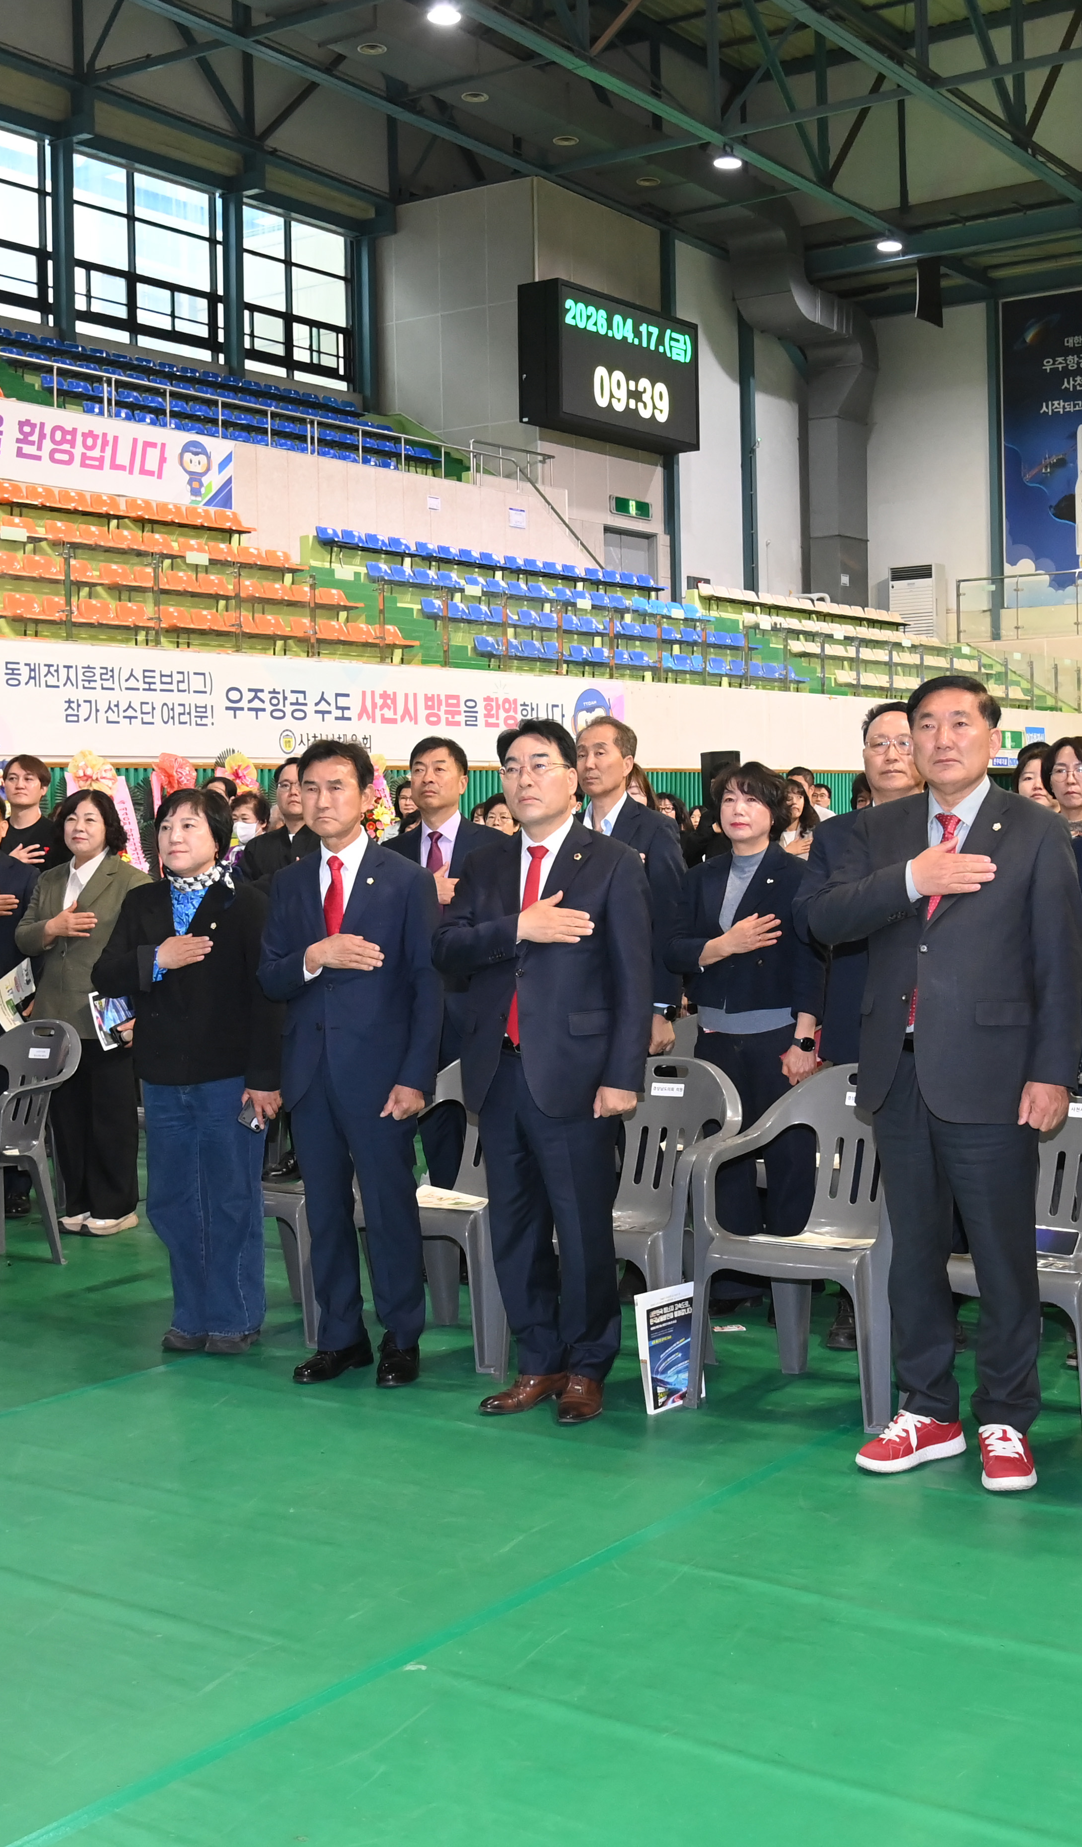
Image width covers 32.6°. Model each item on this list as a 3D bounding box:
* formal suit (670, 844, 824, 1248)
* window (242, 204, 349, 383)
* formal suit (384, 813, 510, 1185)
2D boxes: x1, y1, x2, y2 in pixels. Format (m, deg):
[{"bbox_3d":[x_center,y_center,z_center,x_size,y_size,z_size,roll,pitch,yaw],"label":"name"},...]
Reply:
[{"bbox_3d":[0.619,0.441,5.531,0.460,1.300,0.290,0,3,24],"label":"formal suit"},{"bbox_3d":[-4.378,-11.209,33.345,0.200,2.822,2.620,1,4,38],"label":"window"},{"bbox_3d":[-0.298,0.364,5.920,0.560,1.440,0.340,1,4,27],"label":"formal suit"}]

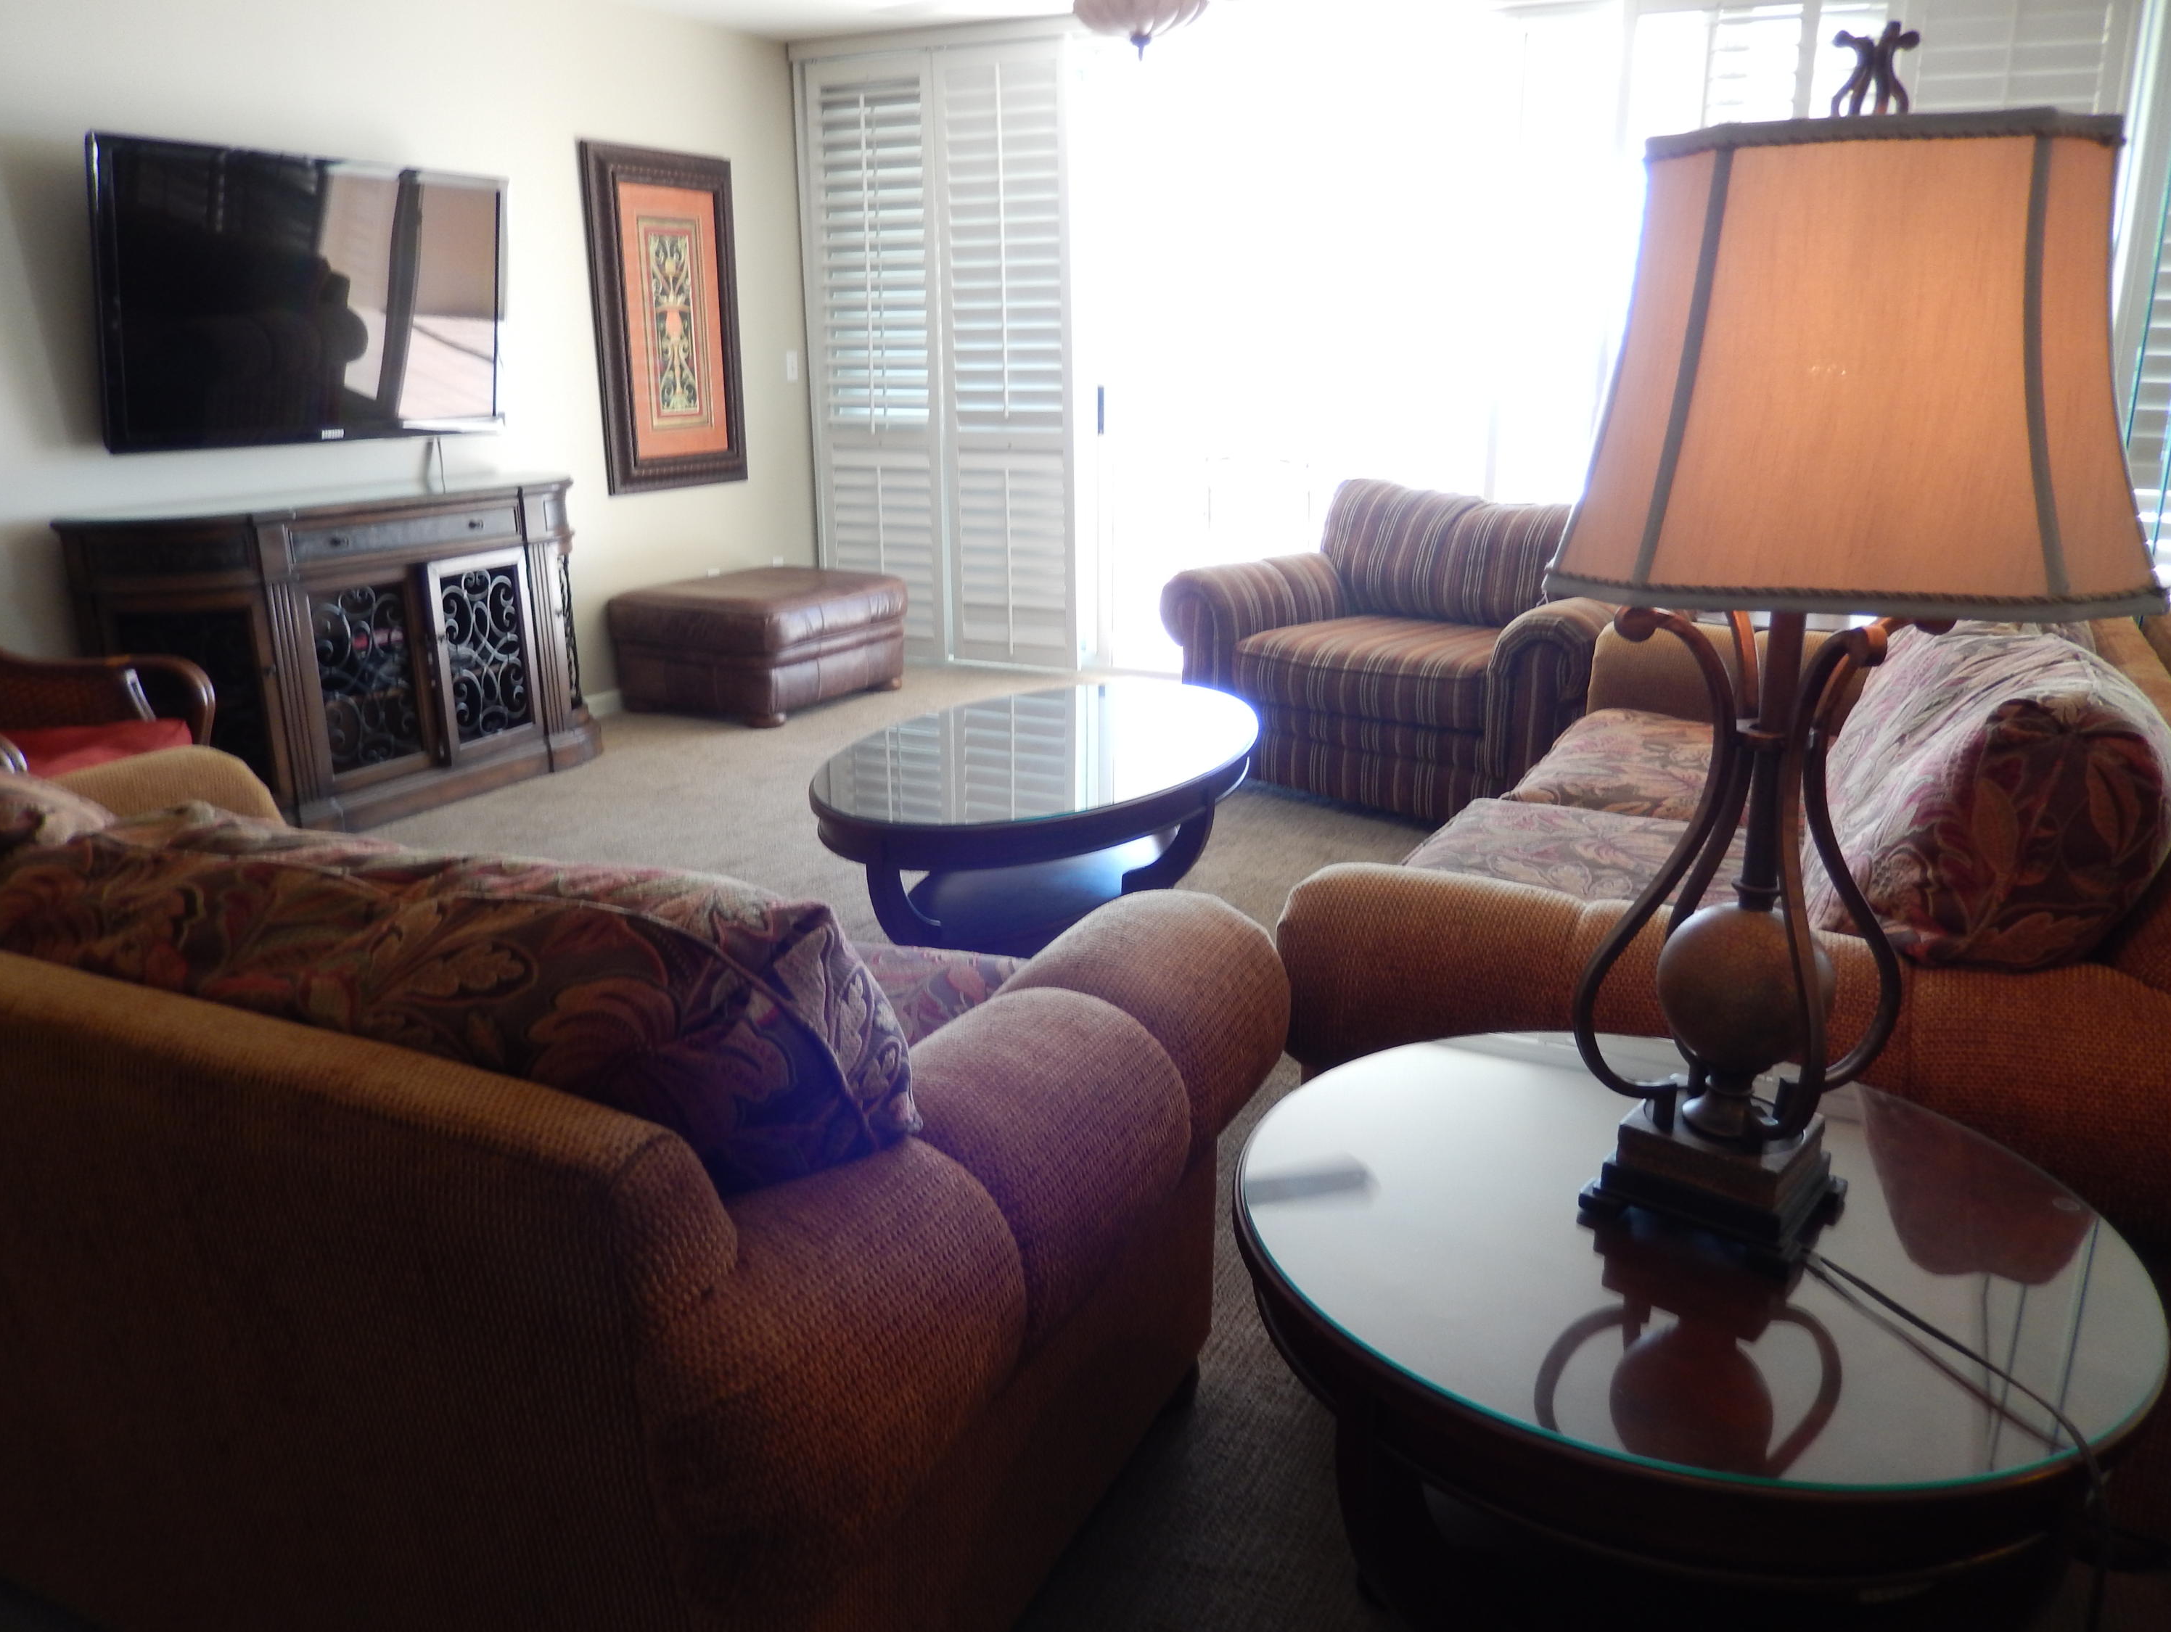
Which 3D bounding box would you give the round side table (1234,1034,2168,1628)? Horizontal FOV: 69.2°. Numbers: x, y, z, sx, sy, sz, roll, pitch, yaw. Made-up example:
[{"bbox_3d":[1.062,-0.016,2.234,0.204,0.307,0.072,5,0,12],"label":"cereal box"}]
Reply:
[{"bbox_3d":[0.488,0.613,1.398,0.700,0.610,0.700,-1,17,0],"label":"round side table"}]

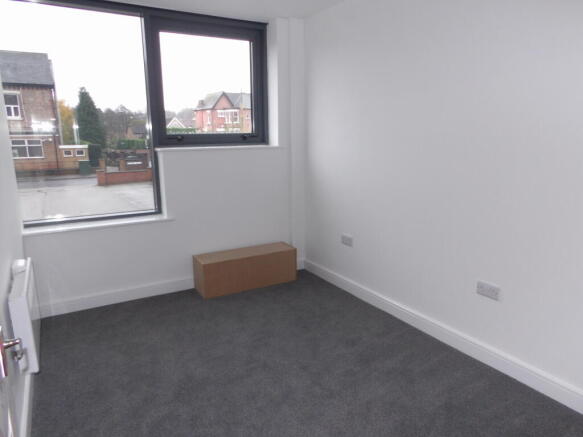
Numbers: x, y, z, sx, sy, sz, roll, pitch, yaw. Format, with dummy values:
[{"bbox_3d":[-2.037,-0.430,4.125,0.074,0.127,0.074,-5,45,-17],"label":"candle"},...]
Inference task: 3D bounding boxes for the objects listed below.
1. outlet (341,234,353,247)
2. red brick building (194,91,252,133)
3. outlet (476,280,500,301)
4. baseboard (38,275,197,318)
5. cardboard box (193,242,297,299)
[{"bbox_3d":[0.484,0.194,3.518,0.015,0.086,0.146,-7,13,-29],"label":"outlet"},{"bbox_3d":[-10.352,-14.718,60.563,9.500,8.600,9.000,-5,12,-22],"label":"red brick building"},{"bbox_3d":[1.153,0.421,2.361,0.015,0.086,0.146,-7,13,-29],"label":"outlet"},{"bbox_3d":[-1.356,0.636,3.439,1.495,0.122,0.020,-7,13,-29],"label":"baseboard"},{"bbox_3d":[-0.416,0.466,3.761,0.908,0.315,0.286,-7,13,-29],"label":"cardboard box"}]

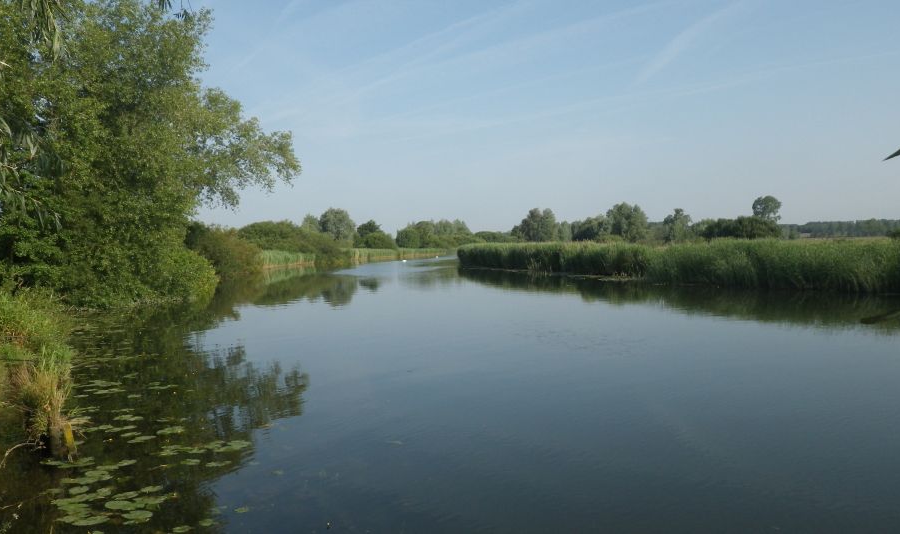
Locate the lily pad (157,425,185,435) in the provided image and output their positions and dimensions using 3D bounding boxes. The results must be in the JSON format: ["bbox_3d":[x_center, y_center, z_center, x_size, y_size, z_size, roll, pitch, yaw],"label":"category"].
[{"bbox_3d":[-3.508,2.053,8.884,0.353,0.030,0.353,-1,2,0],"label":"lily pad"}]

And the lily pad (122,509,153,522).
[{"bbox_3d":[-2.665,2.123,6.013,0.269,0.030,0.269,-1,2,0],"label":"lily pad"}]

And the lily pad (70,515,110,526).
[{"bbox_3d":[-3.023,2.133,5.922,0.319,0.030,0.259,-1,2,0],"label":"lily pad"}]

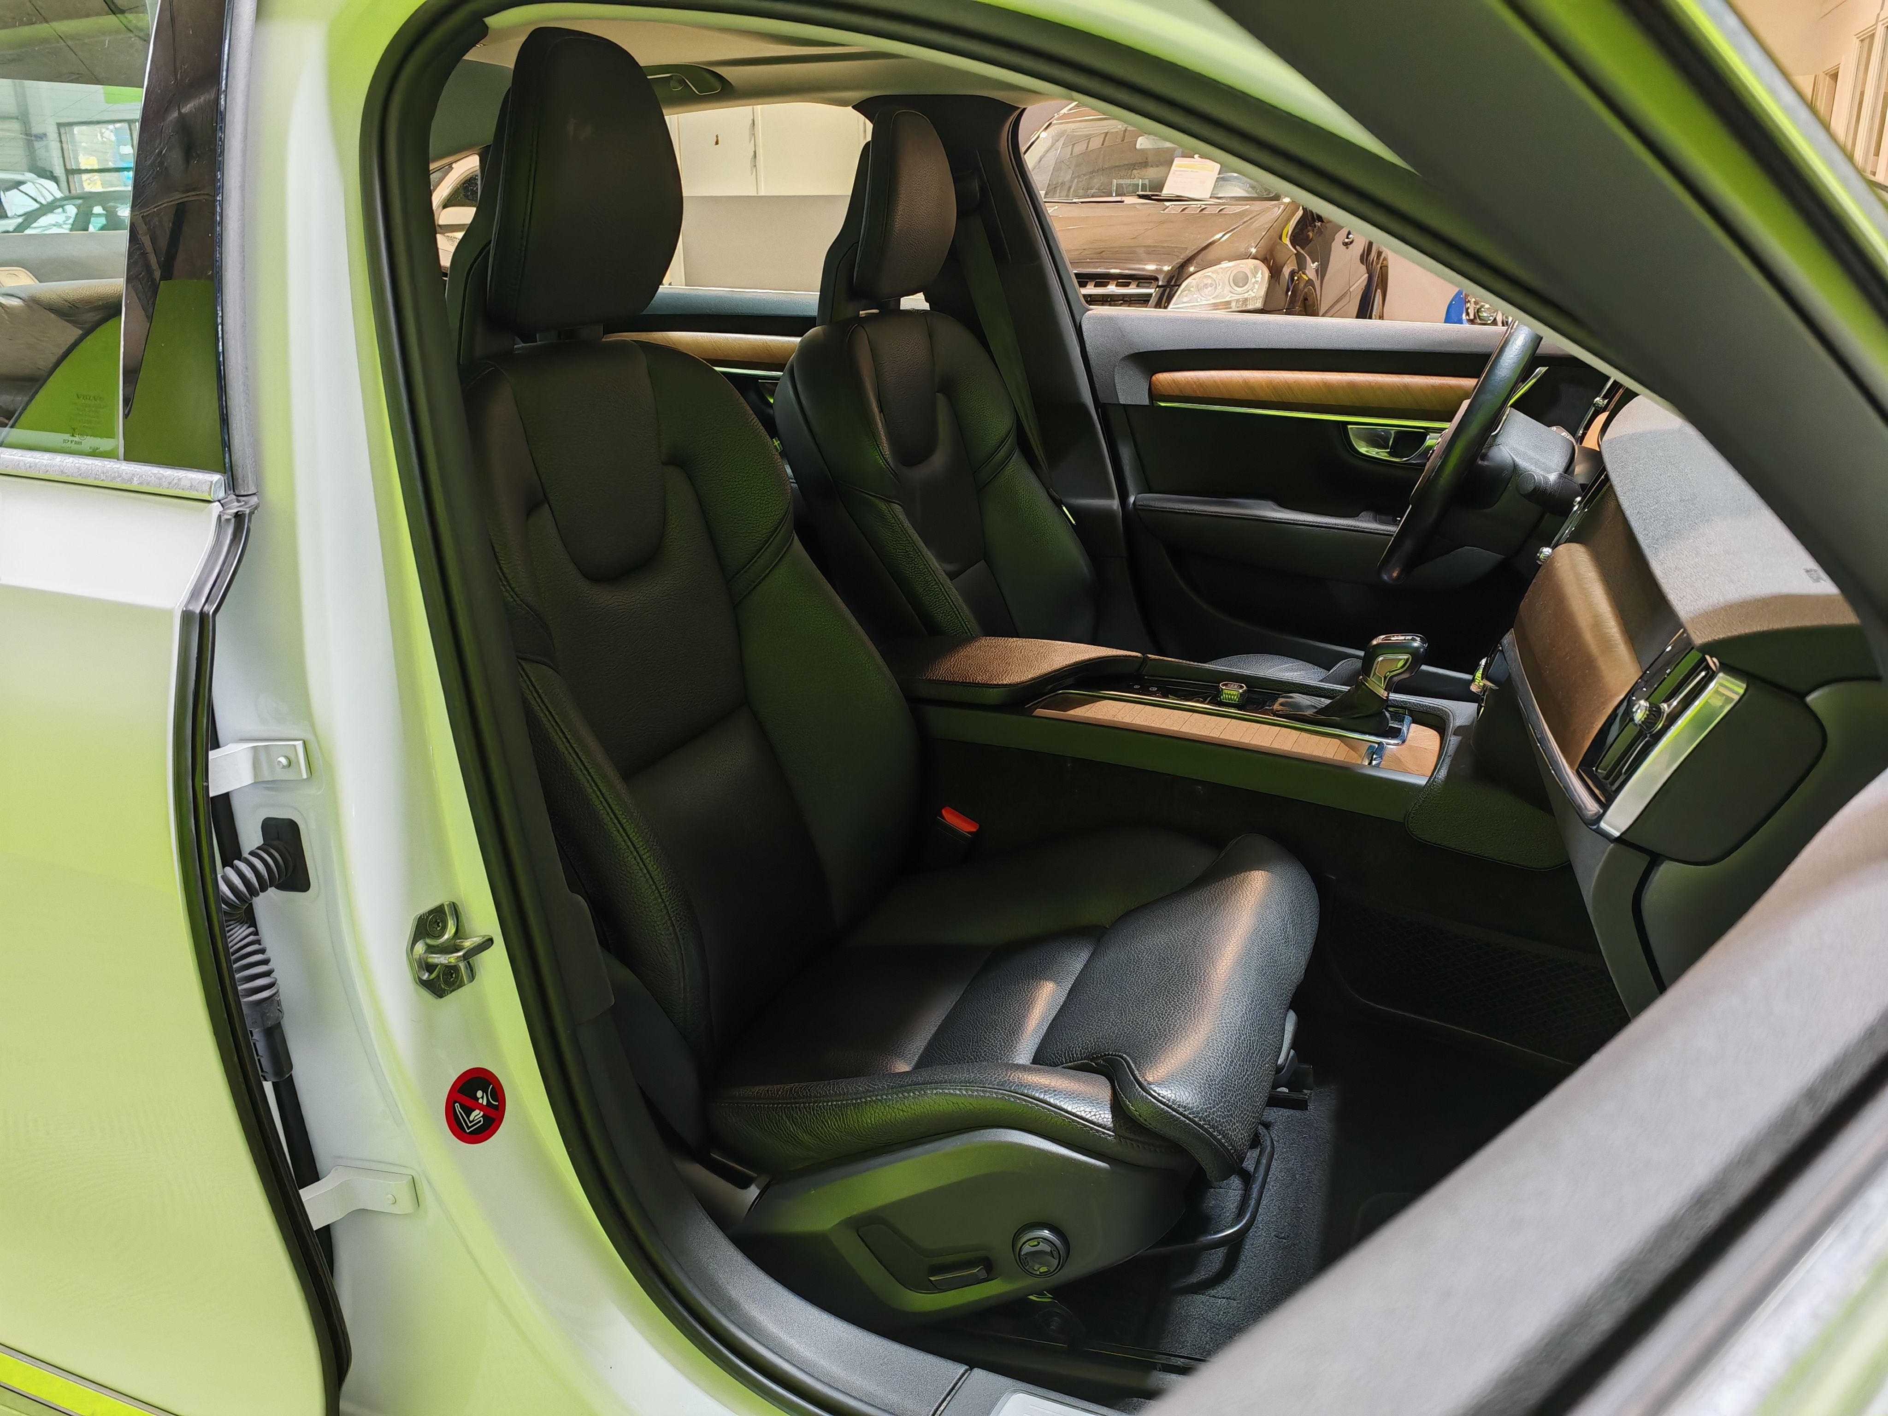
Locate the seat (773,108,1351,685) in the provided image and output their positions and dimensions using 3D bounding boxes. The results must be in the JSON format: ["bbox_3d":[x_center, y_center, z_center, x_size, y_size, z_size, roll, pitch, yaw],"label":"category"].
[{"bbox_3d":[0.176,-0.277,1.865,0.700,0.910,0.530,6,18,18],"label":"seat"}]

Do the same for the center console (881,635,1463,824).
[{"bbox_3d":[0.174,0.002,1.542,0.710,0.155,0.250,6,18,18],"label":"center console"}]

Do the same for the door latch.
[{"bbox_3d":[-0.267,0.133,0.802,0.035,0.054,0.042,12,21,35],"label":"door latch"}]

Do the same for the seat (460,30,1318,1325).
[{"bbox_3d":[-0.057,-0.070,1.188,0.720,0.910,0.530,6,18,18],"label":"seat"}]

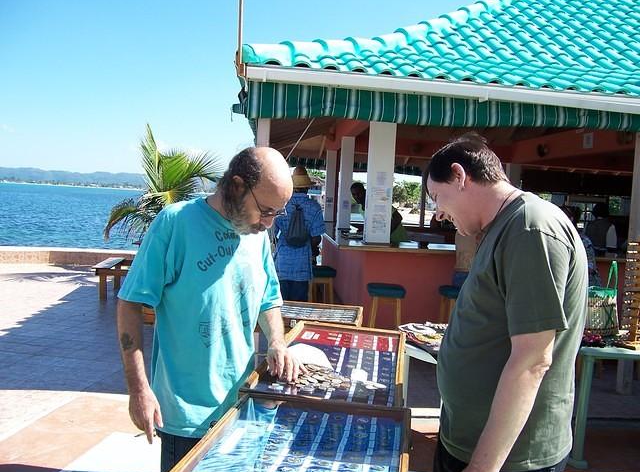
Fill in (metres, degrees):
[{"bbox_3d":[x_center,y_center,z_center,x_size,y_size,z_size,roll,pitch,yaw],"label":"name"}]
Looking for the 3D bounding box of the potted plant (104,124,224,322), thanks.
[{"bbox_3d":[-1.889,-0.177,7.418,1.450,2.340,1.350,3,3,0],"label":"potted plant"}]

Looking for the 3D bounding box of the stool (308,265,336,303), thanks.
[{"bbox_3d":[-0.014,0.744,6.997,0.380,0.760,0.380,4,4,17],"label":"stool"}]

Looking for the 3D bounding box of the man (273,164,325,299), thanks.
[{"bbox_3d":[-0.220,0.229,6.213,0.540,1.860,0.380,3,3,9],"label":"man"}]

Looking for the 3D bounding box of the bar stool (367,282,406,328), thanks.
[{"bbox_3d":[0.610,0.847,5.804,0.390,0.760,0.380,3,3,3],"label":"bar stool"}]

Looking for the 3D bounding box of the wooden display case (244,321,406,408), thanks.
[{"bbox_3d":[0.093,0.601,2.854,0.600,0.090,1.250,3,3,8],"label":"wooden display case"}]

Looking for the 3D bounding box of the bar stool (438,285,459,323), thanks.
[{"bbox_3d":[1.309,0.875,5.920,0.380,0.760,0.380,3,3,6],"label":"bar stool"}]

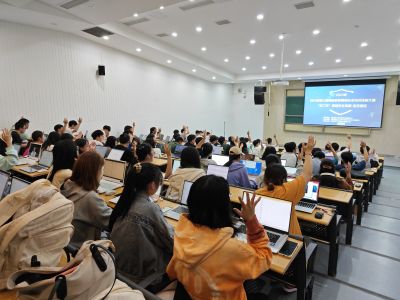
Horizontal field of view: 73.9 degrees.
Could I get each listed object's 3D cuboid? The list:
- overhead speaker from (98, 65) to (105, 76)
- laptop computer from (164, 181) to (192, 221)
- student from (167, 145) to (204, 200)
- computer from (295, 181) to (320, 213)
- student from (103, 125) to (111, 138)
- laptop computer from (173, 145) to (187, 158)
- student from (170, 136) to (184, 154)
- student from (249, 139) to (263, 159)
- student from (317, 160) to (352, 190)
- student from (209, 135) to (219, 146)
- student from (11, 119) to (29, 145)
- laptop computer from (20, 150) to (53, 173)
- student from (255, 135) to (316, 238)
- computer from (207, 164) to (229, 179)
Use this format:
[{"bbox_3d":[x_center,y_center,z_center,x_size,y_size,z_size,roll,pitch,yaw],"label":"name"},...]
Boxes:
[{"bbox_3d":[-2.765,-2.235,7.500,0.190,0.280,0.190,-7,12,-26],"label":"overhead speaker"},{"bbox_3d":[-0.044,0.386,1.998,0.330,0.200,0.310,5,13,31],"label":"laptop computer"},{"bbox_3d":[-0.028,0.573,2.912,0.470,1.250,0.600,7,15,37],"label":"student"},{"bbox_3d":[0.972,0.435,2.636,0.330,0.220,0.300,7,15,37],"label":"computer"},{"bbox_3d":[-2.292,0.019,6.724,0.480,1.280,0.620,7,14,37],"label":"student"},{"bbox_3d":[-0.522,0.051,6.455,0.350,0.220,0.310,7,15,37],"label":"laptop computer"},{"bbox_3d":[-0.457,0.261,7.190,0.500,1.250,0.620,7,15,37],"label":"student"},{"bbox_3d":[1.536,0.343,6.943,0.500,1.280,0.620,7,15,37],"label":"student"},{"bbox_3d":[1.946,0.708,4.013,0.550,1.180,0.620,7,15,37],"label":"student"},{"bbox_3d":[0.370,0.257,6.823,0.480,1.250,0.620,9,15,43],"label":"student"},{"bbox_3d":[-3.708,0.012,5.623,0.480,1.270,0.640,9,15,43],"label":"student"},{"bbox_3d":[-2.328,0.155,3.792,0.345,0.205,0.330,6,14,34],"label":"laptop computer"},{"bbox_3d":[0.671,0.593,2.275,0.520,1.420,0.660,7,14,37],"label":"student"},{"bbox_3d":[0.157,0.338,3.256,0.320,0.220,0.290,7,15,37],"label":"computer"}]

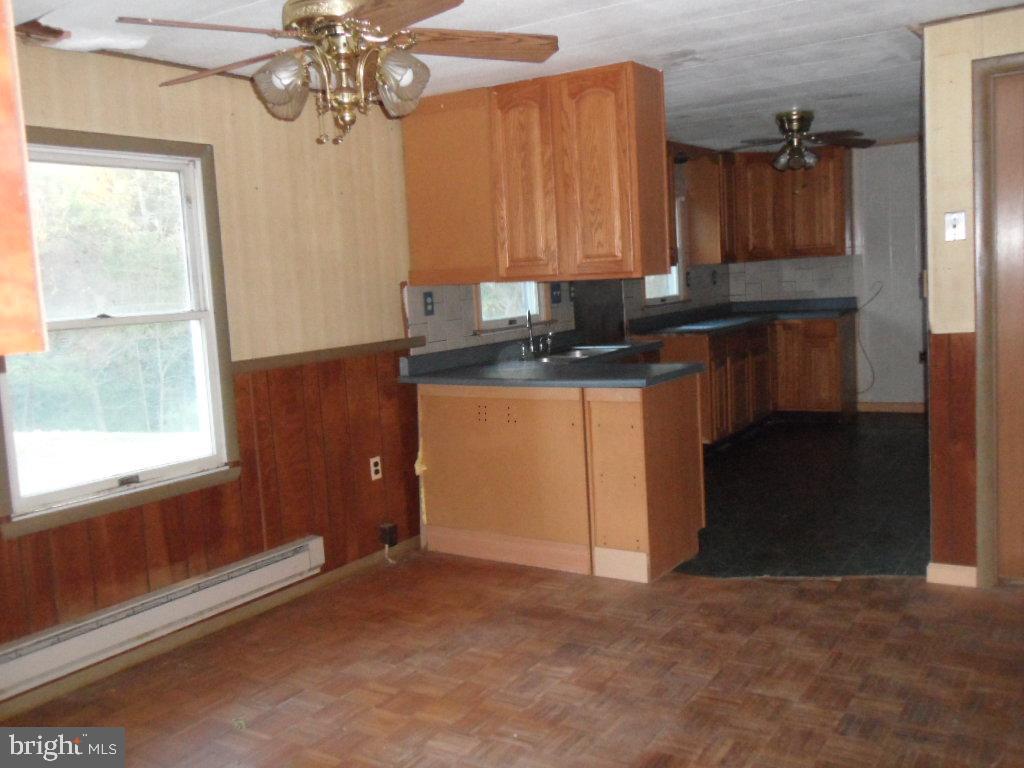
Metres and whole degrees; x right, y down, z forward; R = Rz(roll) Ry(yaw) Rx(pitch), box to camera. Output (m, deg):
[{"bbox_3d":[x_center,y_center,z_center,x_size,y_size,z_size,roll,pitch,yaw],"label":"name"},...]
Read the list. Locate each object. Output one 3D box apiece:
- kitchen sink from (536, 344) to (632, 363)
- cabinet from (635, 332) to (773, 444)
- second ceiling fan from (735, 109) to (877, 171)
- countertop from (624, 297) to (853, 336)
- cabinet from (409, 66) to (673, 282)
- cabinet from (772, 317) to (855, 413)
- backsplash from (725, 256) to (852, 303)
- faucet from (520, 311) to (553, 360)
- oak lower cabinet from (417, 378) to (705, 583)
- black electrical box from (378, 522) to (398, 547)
[{"bbox_3d":[0.322,-0.108,5.540,0.540,0.180,0.820,1,8,34],"label":"kitchen sink"},{"bbox_3d":[1.565,-0.010,7.406,0.610,0.876,1.480,1,8,34],"label":"cabinet"},{"bbox_3d":[1.735,-1.475,5.583,1.050,0.370,1.050,1,8,34],"label":"second ceiling fan"},{"bbox_3d":[1.941,-0.547,7.444,1.190,0.140,2.120,1,8,34],"label":"countertop"},{"bbox_3d":[0.080,-0.973,4.527,1.337,0.922,0.318,1,8,34],"label":"cabinet"},{"bbox_3d":[2.636,-0.138,7.952,0.560,0.876,0.610,1,8,34],"label":"cabinet"},{"bbox_3d":[2.519,-0.939,8.269,1.180,0.370,0.020,1,8,34],"label":"backsplash"},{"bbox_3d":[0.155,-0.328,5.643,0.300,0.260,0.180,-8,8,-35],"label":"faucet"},{"bbox_3d":[0.220,0.402,4.637,1.300,0.876,0.610,1,8,34],"label":"oak lower cabinet"},{"bbox_3d":[-0.638,0.775,4.721,0.066,0.102,0.068,1,8,34],"label":"black electrical box"}]

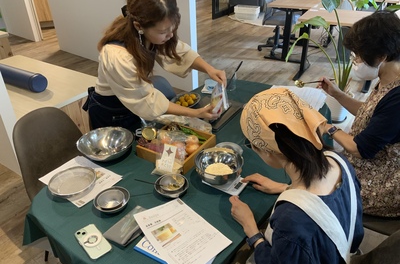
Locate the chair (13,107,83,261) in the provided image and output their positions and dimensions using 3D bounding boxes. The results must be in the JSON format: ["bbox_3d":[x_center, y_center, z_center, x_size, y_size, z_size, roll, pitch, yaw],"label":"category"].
[{"bbox_3d":[-0.606,0.303,1.792,0.530,0.850,0.460,14,34,24],"label":"chair"}]

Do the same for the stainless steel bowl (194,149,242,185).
[{"bbox_3d":[0.077,0.147,1.370,0.199,0.082,0.199,-2,31,0],"label":"stainless steel bowl"}]

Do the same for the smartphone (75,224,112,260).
[{"bbox_3d":[-0.360,0.368,1.130,0.074,0.010,0.150,-25,38,-33],"label":"smartphone"}]

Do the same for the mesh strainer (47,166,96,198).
[{"bbox_3d":[-0.514,0.210,1.370,0.187,0.040,0.187,-2,31,0],"label":"mesh strainer"}]

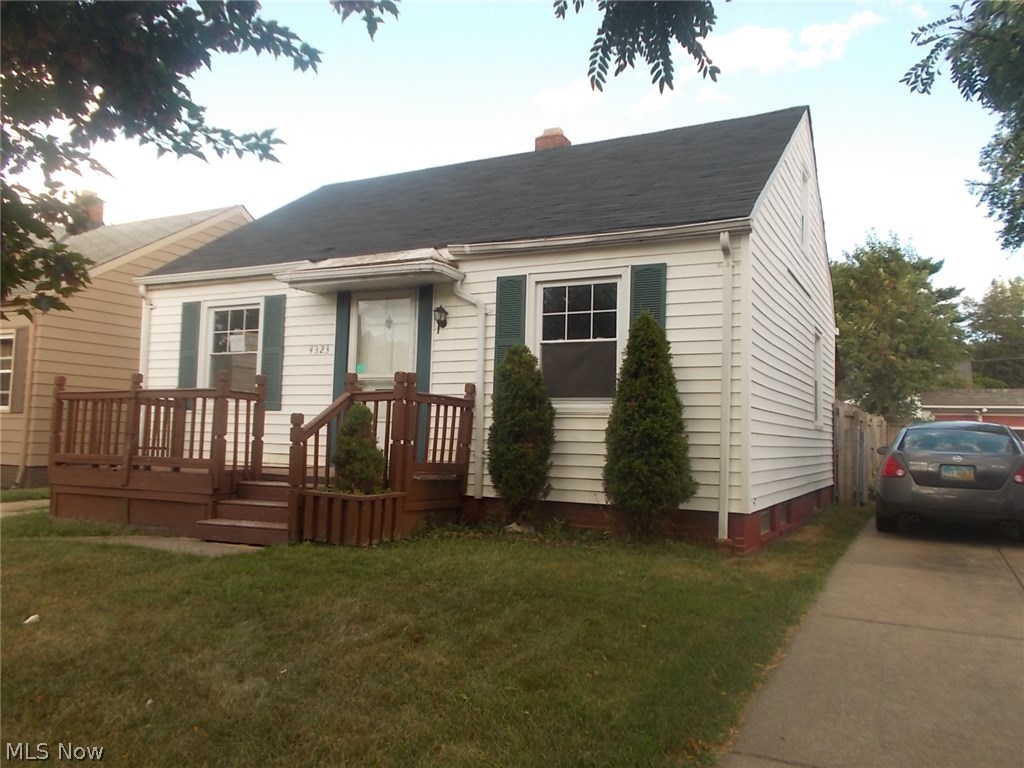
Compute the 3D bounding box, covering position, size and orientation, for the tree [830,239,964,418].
[{"bbox_3d":[10.441,-0.662,21.444,4.700,7.014,4.700,0,-4,28],"label":"tree"}]

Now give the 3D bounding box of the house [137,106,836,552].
[{"bbox_3d":[0.078,-1.093,12.747,9.140,5.980,7.850,0,-4,28],"label":"house"}]

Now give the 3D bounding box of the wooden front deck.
[{"bbox_3d":[-2.995,0.751,8.807,4.700,1.670,2.300,0,-4,28],"label":"wooden front deck"}]

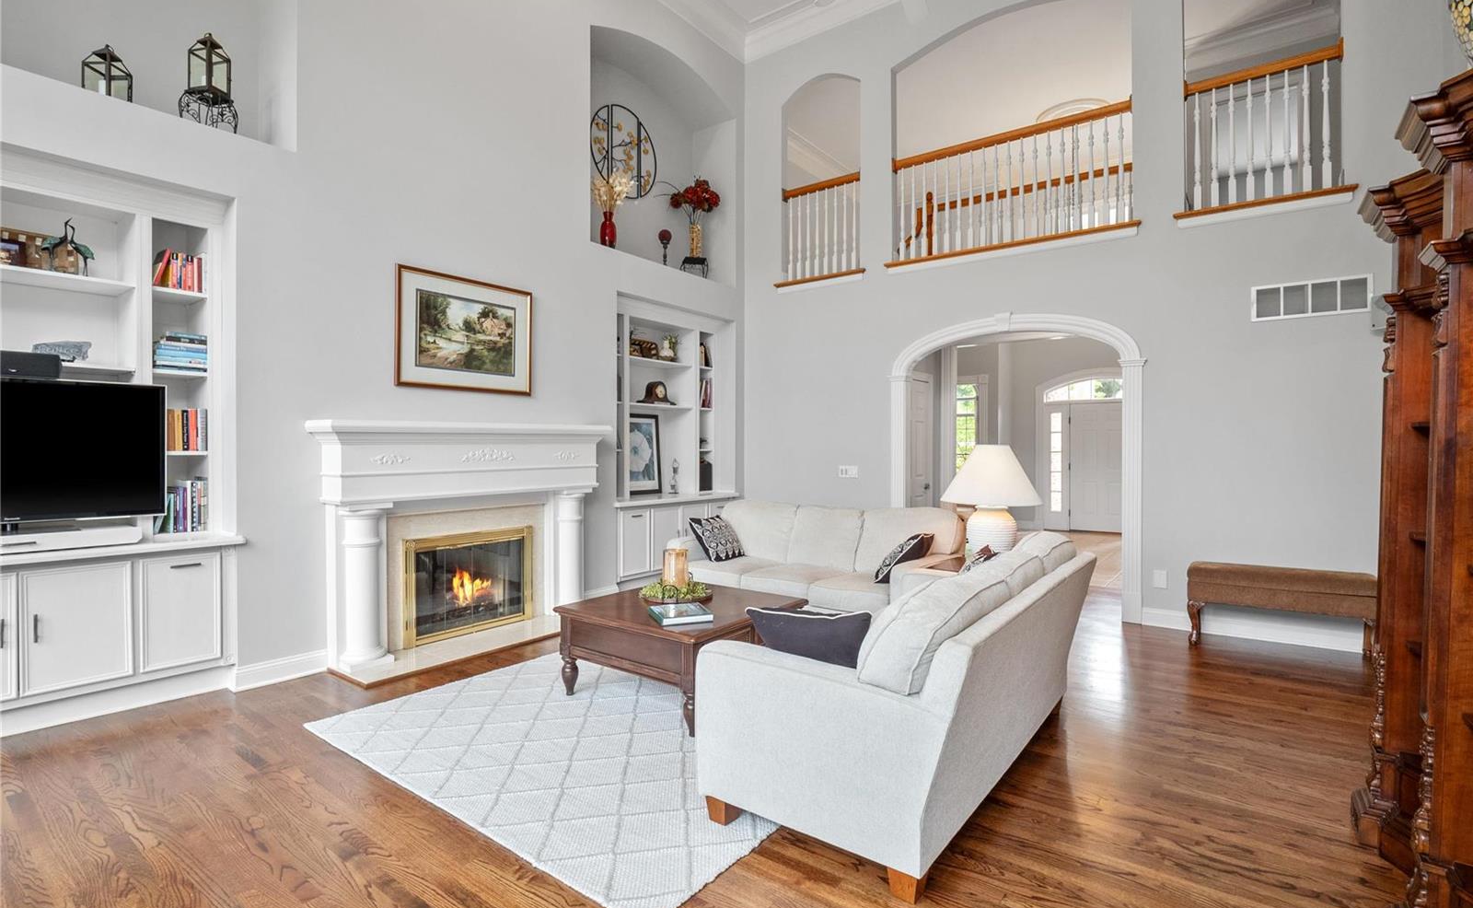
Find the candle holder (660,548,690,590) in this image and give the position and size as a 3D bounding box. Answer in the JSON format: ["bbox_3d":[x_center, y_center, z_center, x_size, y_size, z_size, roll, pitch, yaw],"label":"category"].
[{"bbox_3d":[-0.340,0.674,3.652,0.143,0.247,0.143,0,1,0],"label":"candle holder"}]

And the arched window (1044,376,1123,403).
[{"bbox_3d":[5.819,-1.046,10.479,1.656,0.363,0.080,0,1,38],"label":"arched window"}]

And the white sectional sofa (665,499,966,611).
[{"bbox_3d":[0.573,0.867,4.973,2.098,0.938,1.049,0,1,38],"label":"white sectional sofa"}]

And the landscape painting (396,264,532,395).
[{"bbox_3d":[-1.989,-0.881,4.892,0.030,0.835,1.069,0,1,38],"label":"landscape painting"}]

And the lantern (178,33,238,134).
[{"bbox_3d":[-2.910,-2.026,3.620,0.178,0.589,0.178,0,1,11],"label":"lantern"}]

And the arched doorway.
[{"bbox_3d":[2.403,0.039,5.865,2.186,2.575,0.190,0,1,38],"label":"arched doorway"}]

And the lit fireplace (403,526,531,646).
[{"bbox_3d":[-1.986,0.904,4.690,0.376,0.712,0.974,1,1,37],"label":"lit fireplace"}]

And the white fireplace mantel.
[{"bbox_3d":[-1.854,0.553,4.784,0.389,1.533,2.135,0,1,38],"label":"white fireplace mantel"}]

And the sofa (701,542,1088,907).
[{"bbox_3d":[0.831,0.850,2.847,1.009,0.925,1.890,1,1,38],"label":"sofa"}]

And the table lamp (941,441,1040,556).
[{"bbox_3d":[1.520,0.296,3.890,0.544,0.714,0.544,1,1,37],"label":"table lamp"}]

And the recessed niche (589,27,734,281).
[{"bbox_3d":[-0.866,-2.843,6.542,0.603,2.063,2.042,1,1,37],"label":"recessed niche"}]

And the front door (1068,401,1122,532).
[{"bbox_3d":[5.824,0.222,10.475,0.890,2.090,0.049,0,1,38],"label":"front door"}]

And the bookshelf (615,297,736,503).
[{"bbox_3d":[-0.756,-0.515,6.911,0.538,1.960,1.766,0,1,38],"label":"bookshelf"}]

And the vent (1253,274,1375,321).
[{"bbox_3d":[3.973,-1.073,4.535,0.633,0.248,0.025,0,1,38],"label":"vent"}]

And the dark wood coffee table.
[{"bbox_3d":[-0.296,1.058,3.597,0.946,0.471,0.955,1,1,37],"label":"dark wood coffee table"}]

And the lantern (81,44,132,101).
[{"bbox_3d":[-3.157,-1.892,3.288,0.134,0.328,0.134,0,1,1],"label":"lantern"}]

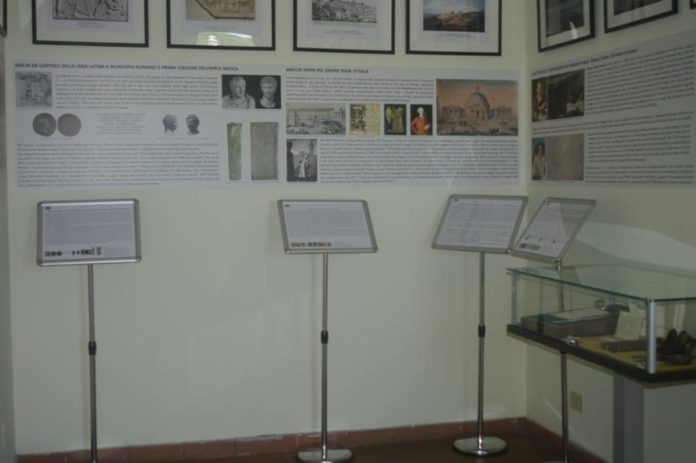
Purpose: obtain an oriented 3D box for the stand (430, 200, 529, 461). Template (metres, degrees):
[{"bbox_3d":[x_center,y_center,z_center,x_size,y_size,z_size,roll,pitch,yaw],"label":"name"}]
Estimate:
[{"bbox_3d":[0.689,0.476,4.595,0.455,1.300,0.285,2,4,38],"label":"stand"}]

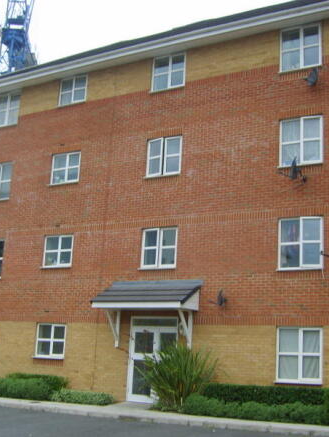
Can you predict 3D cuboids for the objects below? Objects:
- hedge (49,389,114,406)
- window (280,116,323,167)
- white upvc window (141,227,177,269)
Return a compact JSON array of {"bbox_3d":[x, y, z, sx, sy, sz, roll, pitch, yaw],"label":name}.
[{"bbox_3d":[-1.993,4.498,16.129,1.550,0.280,0.800,-5,-15,30],"label":"hedge"},{"bbox_3d":[3.489,-1.948,16.268,1.120,1.270,0.100,-5,-14,30],"label":"window"},{"bbox_3d":[-0.139,0.824,17.679,1.141,1.162,0.120,-5,-15,30],"label":"white upvc window"}]

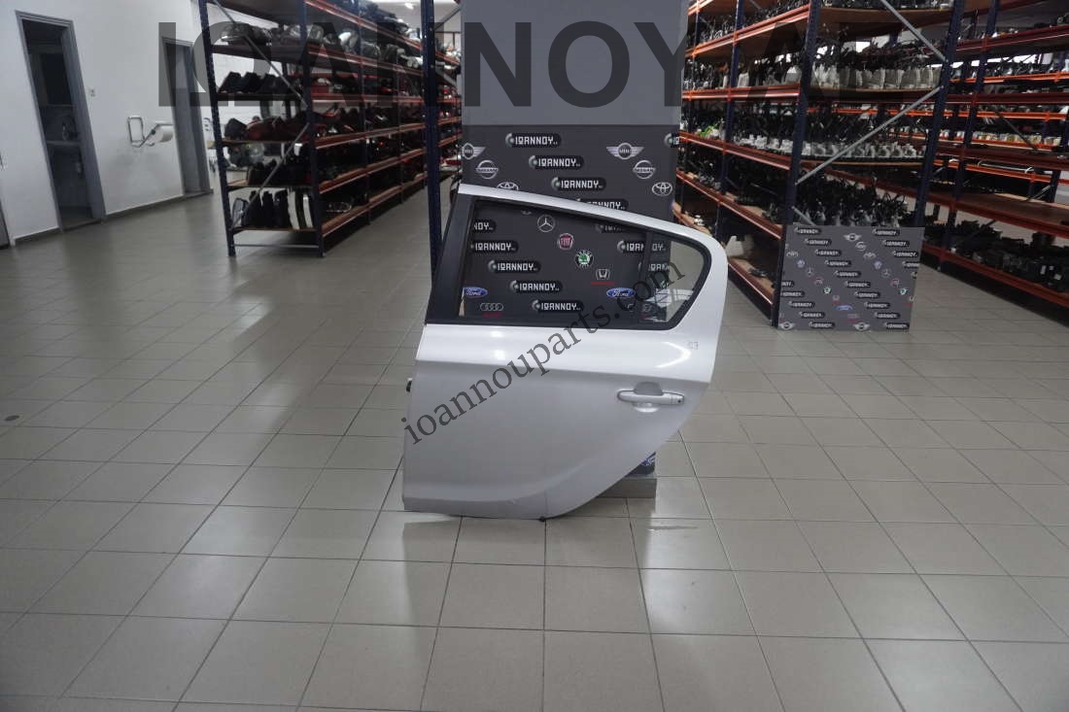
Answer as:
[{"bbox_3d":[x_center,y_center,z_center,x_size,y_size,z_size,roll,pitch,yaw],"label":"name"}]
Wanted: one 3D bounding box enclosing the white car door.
[{"bbox_3d":[0.080,0.020,2.424,1.085,1.150,0.190,1,14,0],"label":"white car door"}]

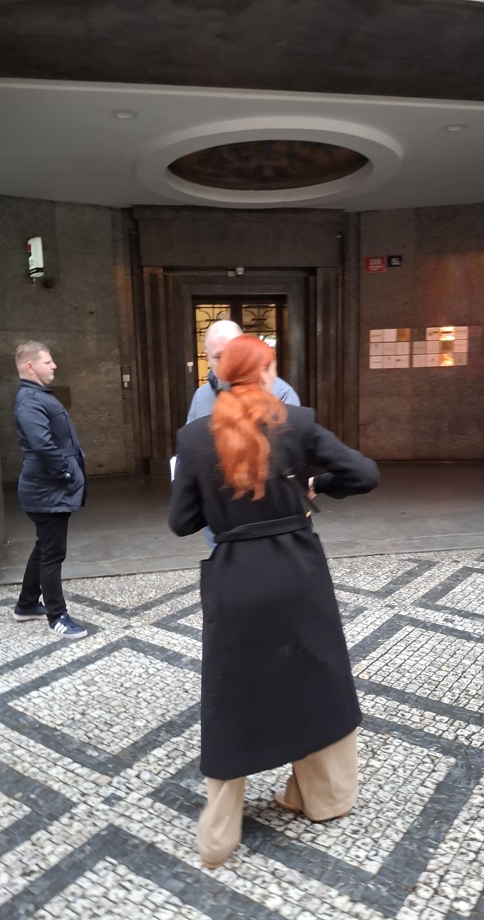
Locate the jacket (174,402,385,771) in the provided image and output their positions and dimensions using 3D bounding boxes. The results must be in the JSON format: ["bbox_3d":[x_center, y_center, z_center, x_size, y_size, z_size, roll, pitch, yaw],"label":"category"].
[{"bbox_3d":[0.110,0.416,2.232,0.620,1.210,0.440,-4,9,-18],"label":"jacket"}]

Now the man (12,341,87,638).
[{"bbox_3d":[-1.166,0.173,4.132,0.480,1.780,0.560,-1,8,2],"label":"man"}]

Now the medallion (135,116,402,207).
[{"bbox_3d":[0.330,-3.511,8.035,3.150,0.200,3.250,0,8,8],"label":"medallion"}]

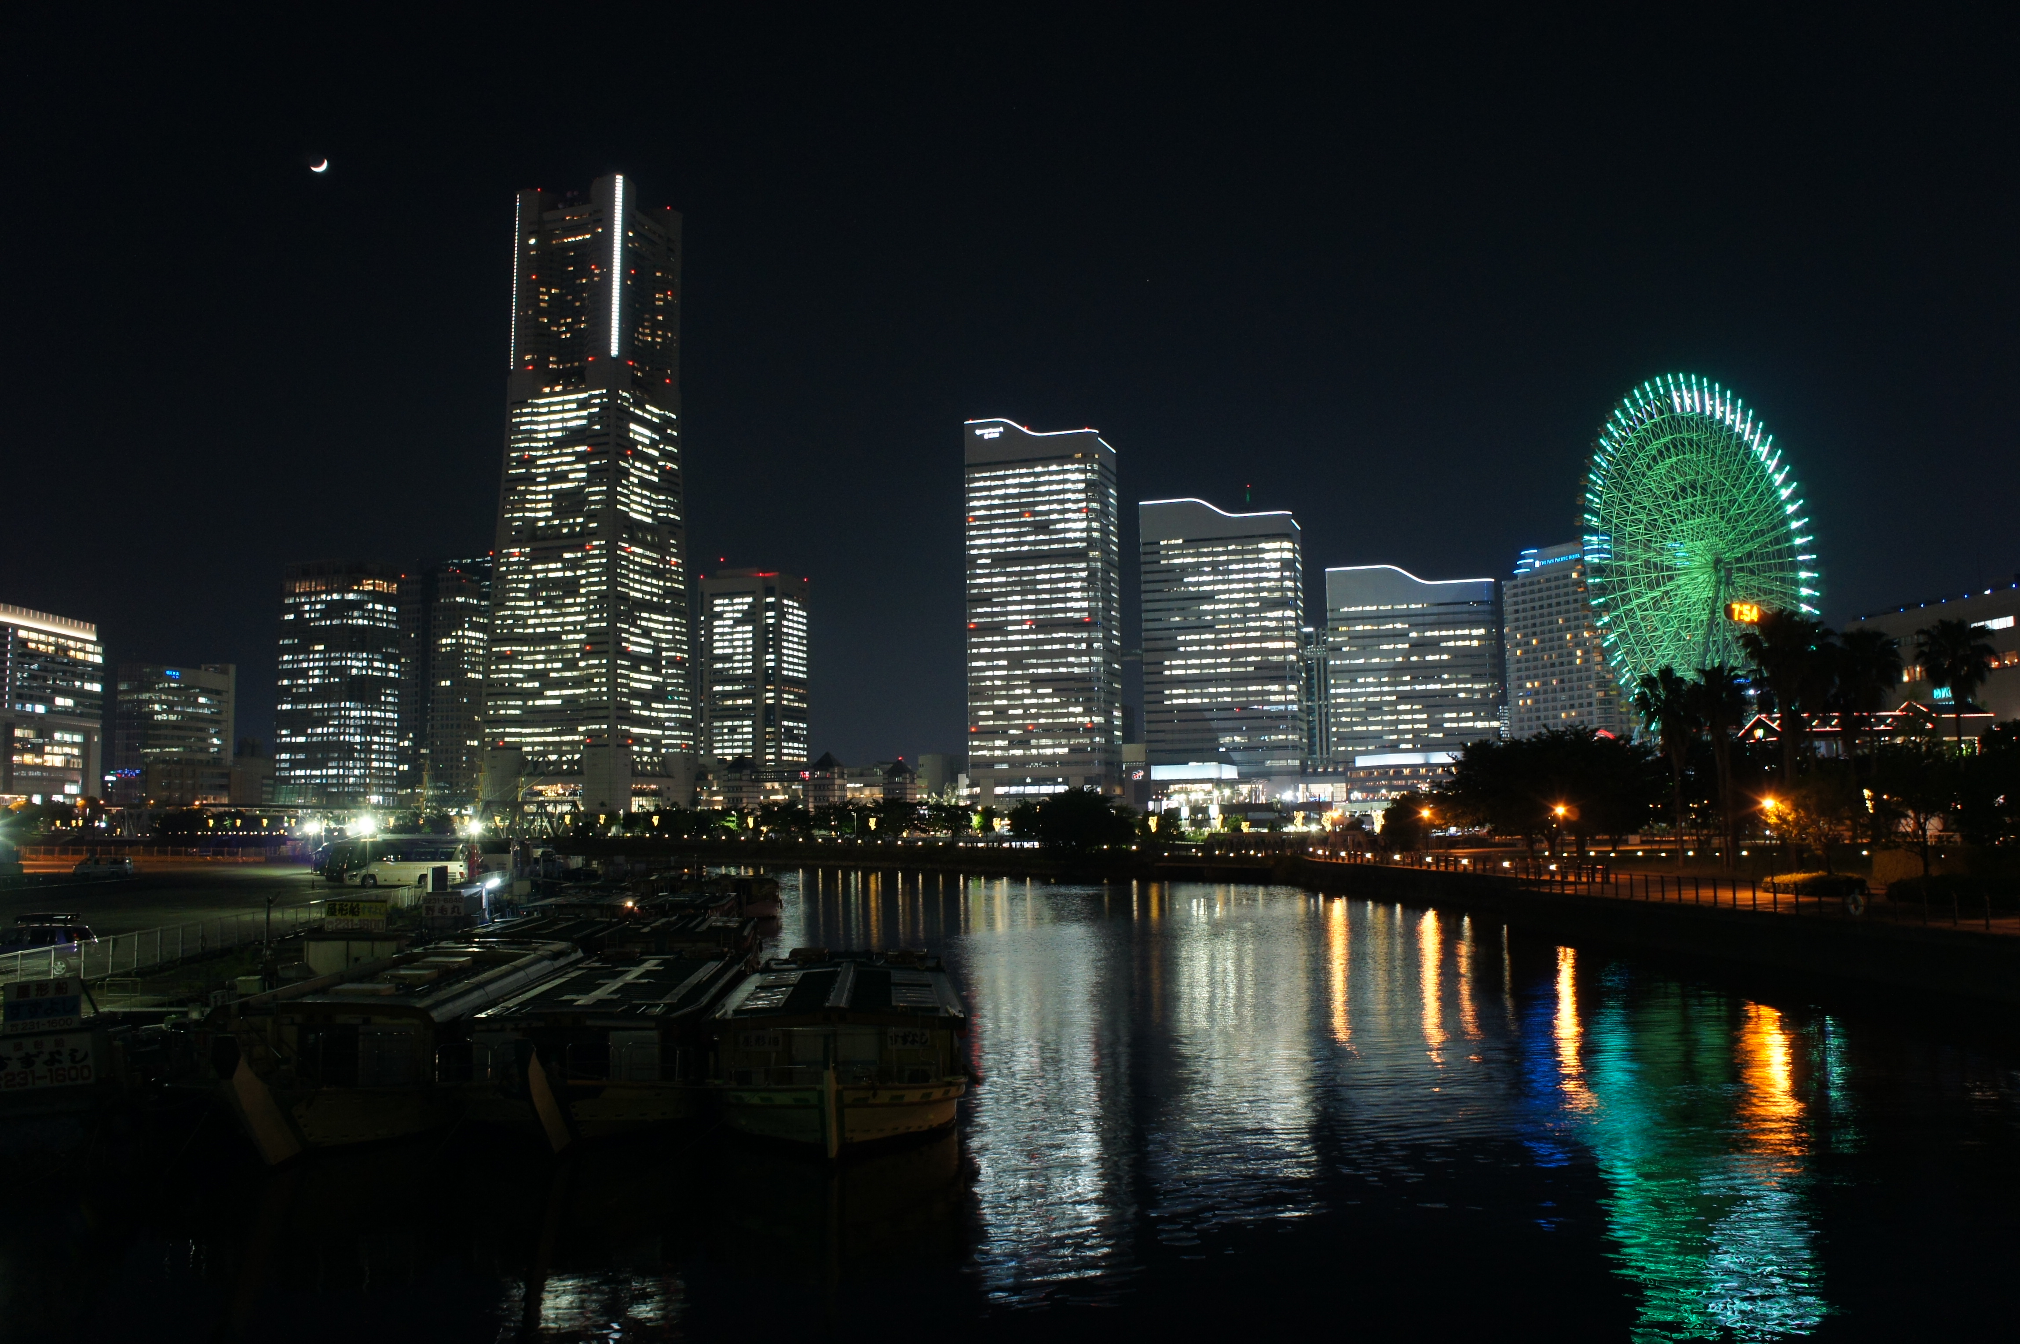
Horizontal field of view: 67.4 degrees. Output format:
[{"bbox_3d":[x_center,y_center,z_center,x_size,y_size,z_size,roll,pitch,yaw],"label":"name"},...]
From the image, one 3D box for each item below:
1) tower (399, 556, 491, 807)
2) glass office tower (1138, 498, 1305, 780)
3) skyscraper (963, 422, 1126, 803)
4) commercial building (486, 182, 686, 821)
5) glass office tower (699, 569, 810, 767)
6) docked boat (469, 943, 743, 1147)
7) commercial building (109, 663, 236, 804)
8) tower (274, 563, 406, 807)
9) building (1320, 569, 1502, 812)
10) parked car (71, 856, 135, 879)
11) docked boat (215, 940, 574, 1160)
[{"bbox_3d":[-305.480,10.140,822.560,41.150,135.000,30.000,-2,-5,16],"label":"tower"},{"bbox_3d":[97.100,-8.410,692.030,67.370,138.000,39.000,-2,-5,18],"label":"glass office tower"},{"bbox_3d":[15.510,-25.330,679.550,61.520,172.000,36.770,-2,-5,18],"label":"skyscraper"},{"bbox_3d":[-198.770,-80.320,727.460,67.110,296.000,74.520,-2,-5,18],"label":"commercial building"},{"bbox_3d":[-161.250,12.630,959.730,51.520,149.000,50.880,-2,-5,18],"label":"glass office tower"},{"bbox_3d":[-9.130,8.910,37.190,5.000,3.000,18.000,0,-5,-5],"label":"docked boat"},{"bbox_3d":[-339.370,30.120,614.610,20.000,61.000,45.900,-2,-5,12],"label":"commercial building"},{"bbox_3d":[-354.730,10.630,802.050,47.270,132.000,37.700,-2,-5,16],"label":"tower"},{"bbox_3d":[192.090,6.450,712.250,77.250,109.000,39.000,-2,-5,18],"label":"building"},{"bbox_3d":[-67.700,14.770,113.090,1.680,1.700,4.200,-4,-6,30],"label":"parked car"},{"bbox_3d":[-14.980,9.000,37.190,5.000,3.000,18.500,0,-5,-5],"label":"docked boat"}]

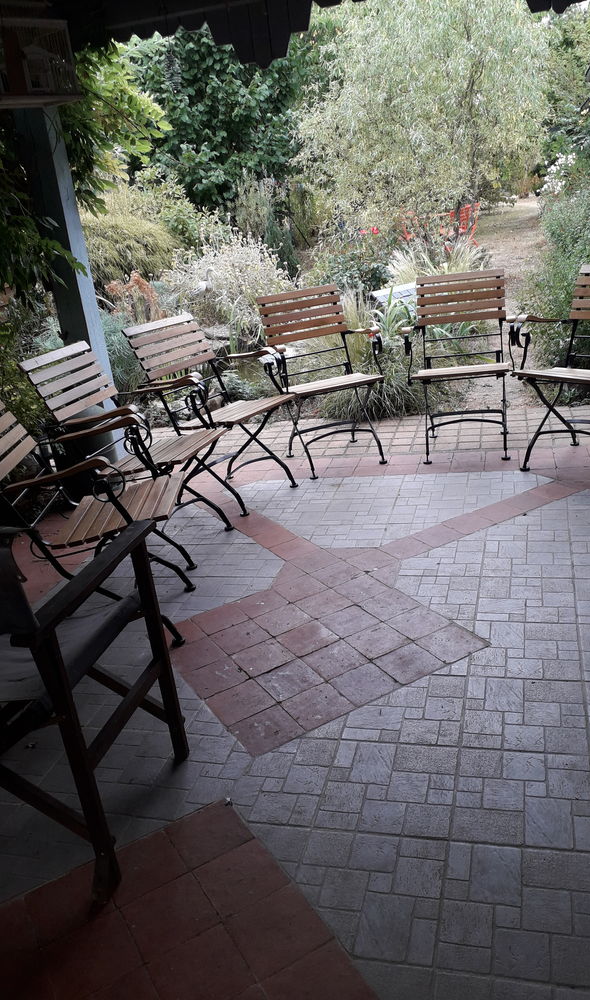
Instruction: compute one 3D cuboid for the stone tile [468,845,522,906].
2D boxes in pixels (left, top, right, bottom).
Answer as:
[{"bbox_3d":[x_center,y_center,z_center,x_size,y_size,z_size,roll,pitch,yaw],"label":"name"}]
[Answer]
[{"bbox_3d":[0.419,0.786,1.621,0.097,0.020,0.146,-2,22,16],"label":"stone tile"}]

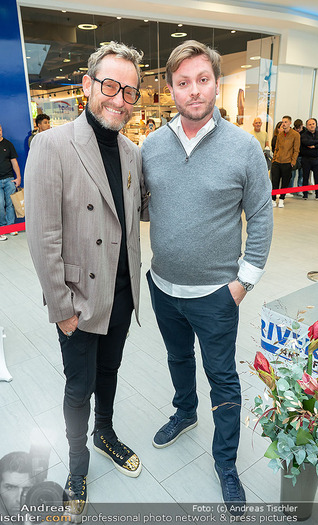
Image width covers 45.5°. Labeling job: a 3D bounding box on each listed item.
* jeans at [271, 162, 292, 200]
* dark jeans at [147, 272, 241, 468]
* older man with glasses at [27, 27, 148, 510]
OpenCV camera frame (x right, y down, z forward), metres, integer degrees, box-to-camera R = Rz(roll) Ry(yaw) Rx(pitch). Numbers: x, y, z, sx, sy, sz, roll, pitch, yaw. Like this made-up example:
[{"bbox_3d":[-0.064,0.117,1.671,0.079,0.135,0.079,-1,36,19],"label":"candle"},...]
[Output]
[{"bbox_3d":[2.616,-1.726,8.040,0.420,0.880,0.300,7,20,23],"label":"jeans"},{"bbox_3d":[0.196,0.454,1.765,0.430,0.940,0.460,5,20,17],"label":"dark jeans"},{"bbox_3d":[-0.257,0.135,1.569,0.560,1.830,0.430,-12,21,-28],"label":"older man with glasses"}]

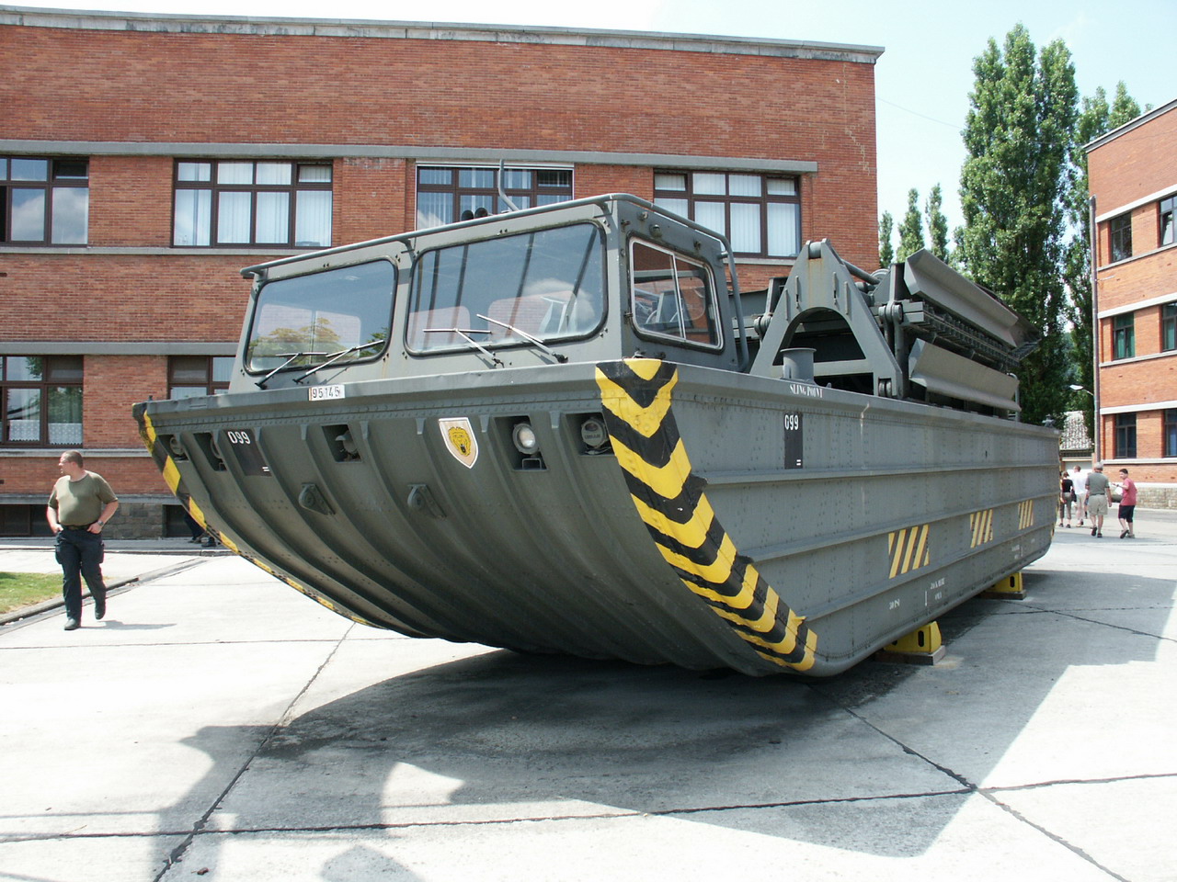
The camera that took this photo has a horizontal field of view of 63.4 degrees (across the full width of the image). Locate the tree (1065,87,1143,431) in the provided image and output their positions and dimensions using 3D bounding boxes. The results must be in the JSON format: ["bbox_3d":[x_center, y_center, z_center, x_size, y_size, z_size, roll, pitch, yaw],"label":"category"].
[{"bbox_3d":[32.506,-9.611,59.600,5.300,25.930,5.300,-1,-2,29],"label":"tree"}]

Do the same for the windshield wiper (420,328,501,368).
[{"bbox_3d":[-0.724,-0.526,5.298,0.640,0.280,0.080,-1,-11,34],"label":"windshield wiper"}]

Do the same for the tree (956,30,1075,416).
[{"bbox_3d":[25.259,-10.645,55.571,6.800,27.780,6.800,-1,-2,25],"label":"tree"}]

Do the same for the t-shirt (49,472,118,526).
[{"bbox_3d":[-5.068,0.581,9.550,0.640,0.580,0.350,0,-2,-7],"label":"t-shirt"}]

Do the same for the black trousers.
[{"bbox_3d":[-5.133,1.343,9.620,0.450,0.980,0.460,0,-2,-7],"label":"black trousers"}]

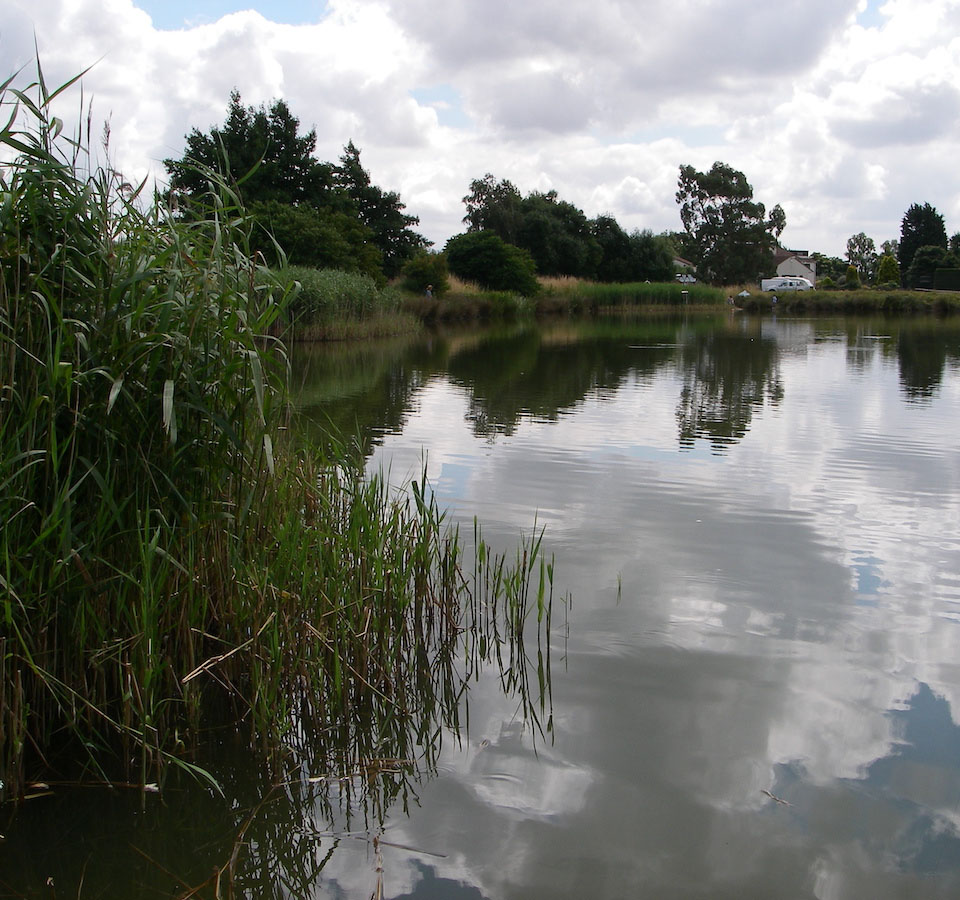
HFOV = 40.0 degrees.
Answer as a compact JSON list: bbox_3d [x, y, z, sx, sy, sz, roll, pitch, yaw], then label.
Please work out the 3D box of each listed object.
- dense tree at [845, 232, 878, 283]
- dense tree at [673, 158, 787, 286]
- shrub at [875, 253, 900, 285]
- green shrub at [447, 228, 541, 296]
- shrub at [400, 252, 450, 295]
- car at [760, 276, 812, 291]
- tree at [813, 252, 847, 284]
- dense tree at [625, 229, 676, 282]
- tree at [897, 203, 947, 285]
[{"bbox_3d":[46.337,-23.136,159.620,4.130,6.358,4.130,0,7,0],"label":"dense tree"},{"bbox_3d":[28.144,-25.208,147.164,12.134,14.001,10.921,0,7,0],"label":"dense tree"},{"bbox_3d":[44.035,-19.374,141.802,2.587,3.307,2.587,0,7,0],"label":"shrub"},{"bbox_3d":[0.768,-12.944,91.724,6.774,4.620,6.097,0,7,0],"label":"green shrub"},{"bbox_3d":[-3.641,-11.729,87.814,3.340,3.106,3.340,0,7,0],"label":"shrub"},{"bbox_3d":[29.806,-15.850,127.905,4.700,1.650,1.850,0,7,0],"label":"car"},{"bbox_3d":[44.028,-22.635,164.756,4.760,4.089,4.760,0,7,0],"label":"tree"},{"bbox_3d":[17.627,-19.621,134.668,5.227,5.566,5.227,0,7,0],"label":"dense tree"},{"bbox_3d":[48.598,-22.405,144.443,5.504,9.324,5.228,0,7,0],"label":"tree"}]

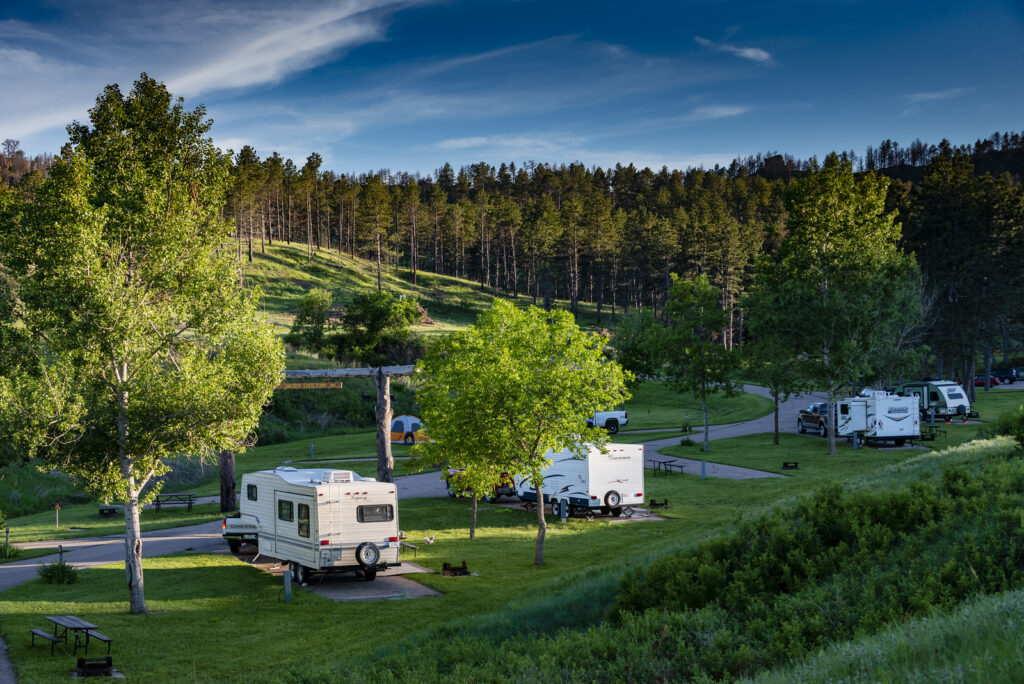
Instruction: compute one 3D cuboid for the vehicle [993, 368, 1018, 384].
[{"bbox_3d":[56.656,4.062,232.958,4.800,1.800,1.900,-1,-1,26],"label":"vehicle"}]

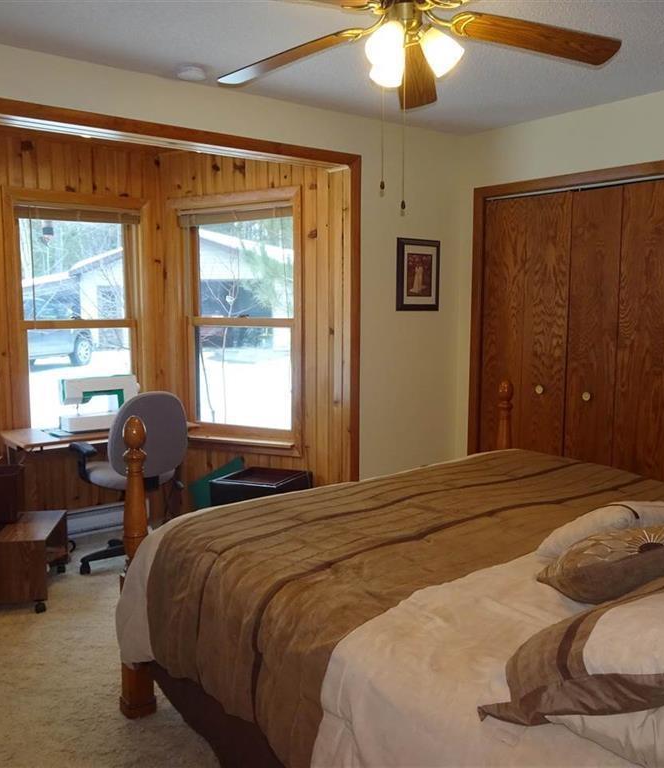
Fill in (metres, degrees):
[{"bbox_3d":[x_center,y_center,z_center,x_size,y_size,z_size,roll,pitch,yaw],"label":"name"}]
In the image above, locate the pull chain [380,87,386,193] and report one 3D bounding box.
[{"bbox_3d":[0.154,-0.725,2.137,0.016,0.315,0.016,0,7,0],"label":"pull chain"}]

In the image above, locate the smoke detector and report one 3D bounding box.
[{"bbox_3d":[-0.614,-1.358,3.110,0.130,0.042,0.130,-5,9,-37],"label":"smoke detector"}]

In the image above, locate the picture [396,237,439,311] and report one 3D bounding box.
[{"bbox_3d":[0.528,-0.656,4.288,0.342,0.428,0.022,-5,9,-37],"label":"picture"}]

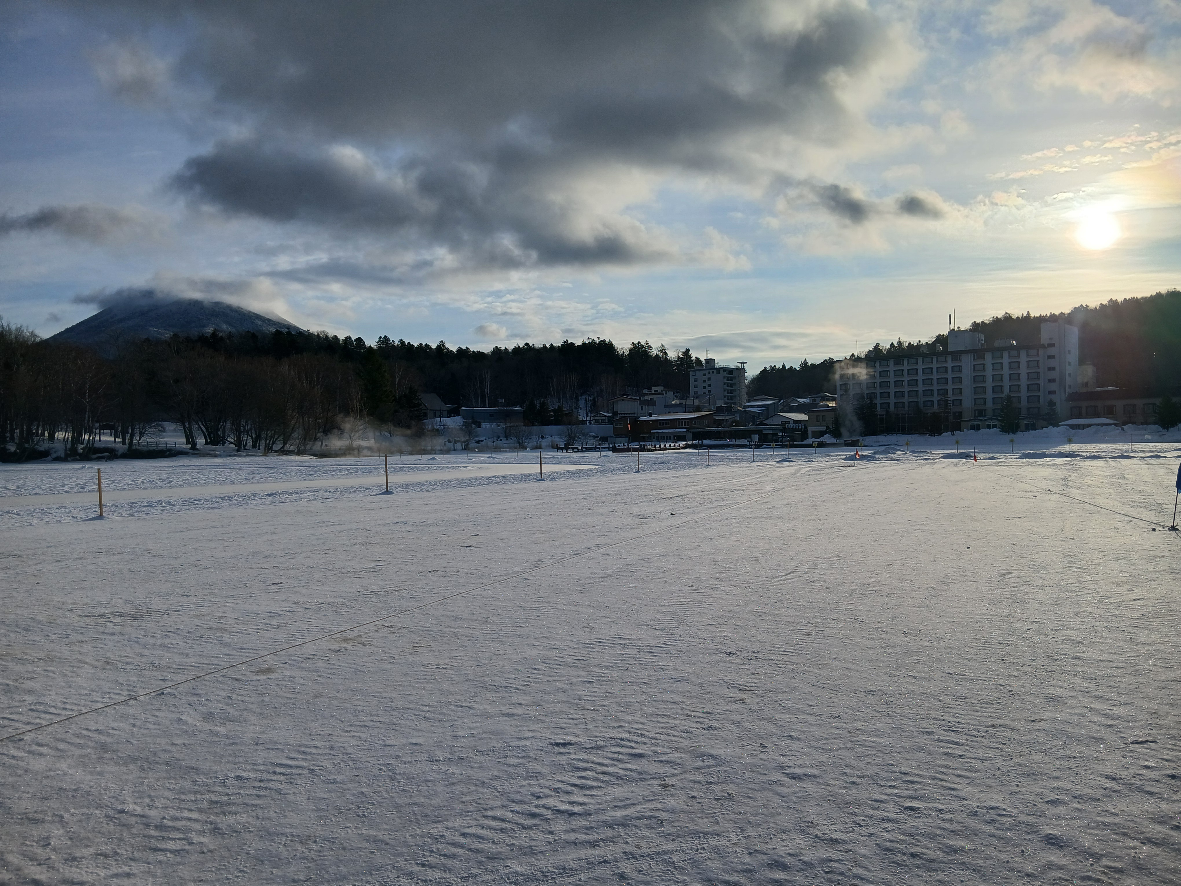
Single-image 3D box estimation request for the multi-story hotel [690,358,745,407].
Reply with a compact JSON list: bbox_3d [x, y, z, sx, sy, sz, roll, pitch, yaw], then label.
[{"bbox_3d":[59.500,-26.800,412.900,16.000,24.000,20.200,-1,0,-41],"label":"multi-story hotel"}]

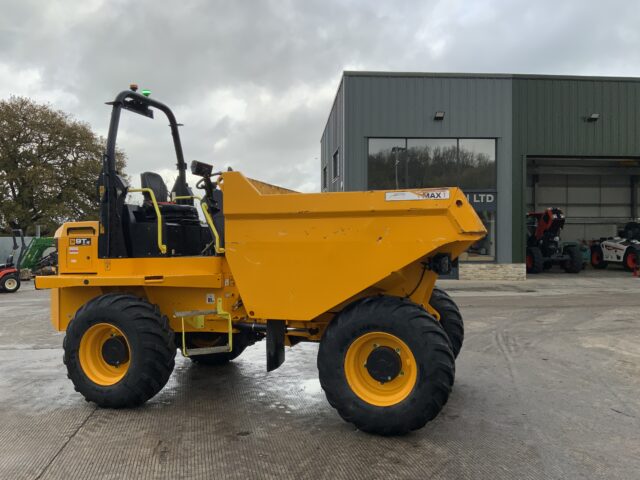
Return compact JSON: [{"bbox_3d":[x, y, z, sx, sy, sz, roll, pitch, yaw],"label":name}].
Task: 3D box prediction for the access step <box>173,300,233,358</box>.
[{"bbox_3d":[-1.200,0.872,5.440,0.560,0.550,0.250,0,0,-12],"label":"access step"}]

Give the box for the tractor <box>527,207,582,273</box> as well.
[{"bbox_3d":[11.120,0.070,26.900,2.200,3.050,4.500,0,0,-2],"label":"tractor"}]

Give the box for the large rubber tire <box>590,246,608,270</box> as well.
[{"bbox_3d":[15.430,0.980,29.600,0.440,1.270,1.270,0,0,-7],"label":"large rubber tire"}]

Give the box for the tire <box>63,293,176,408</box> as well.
[{"bbox_3d":[-2.050,1.135,5.500,1.160,1.155,0.470,0,0,18],"label":"tire"}]

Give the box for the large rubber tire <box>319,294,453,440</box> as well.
[{"bbox_3d":[0.568,1.065,4.645,1.160,1.155,0.470,0,0,18],"label":"large rubber tire"}]

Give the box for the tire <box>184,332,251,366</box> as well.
[{"bbox_3d":[-1.500,1.135,7.220,1.160,1.155,0.470,0,0,18],"label":"tire"}]

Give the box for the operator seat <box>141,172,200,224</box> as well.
[{"bbox_3d":[-1.773,-0.500,6.356,0.540,0.600,0.480,0,0,18],"label":"operator seat"}]

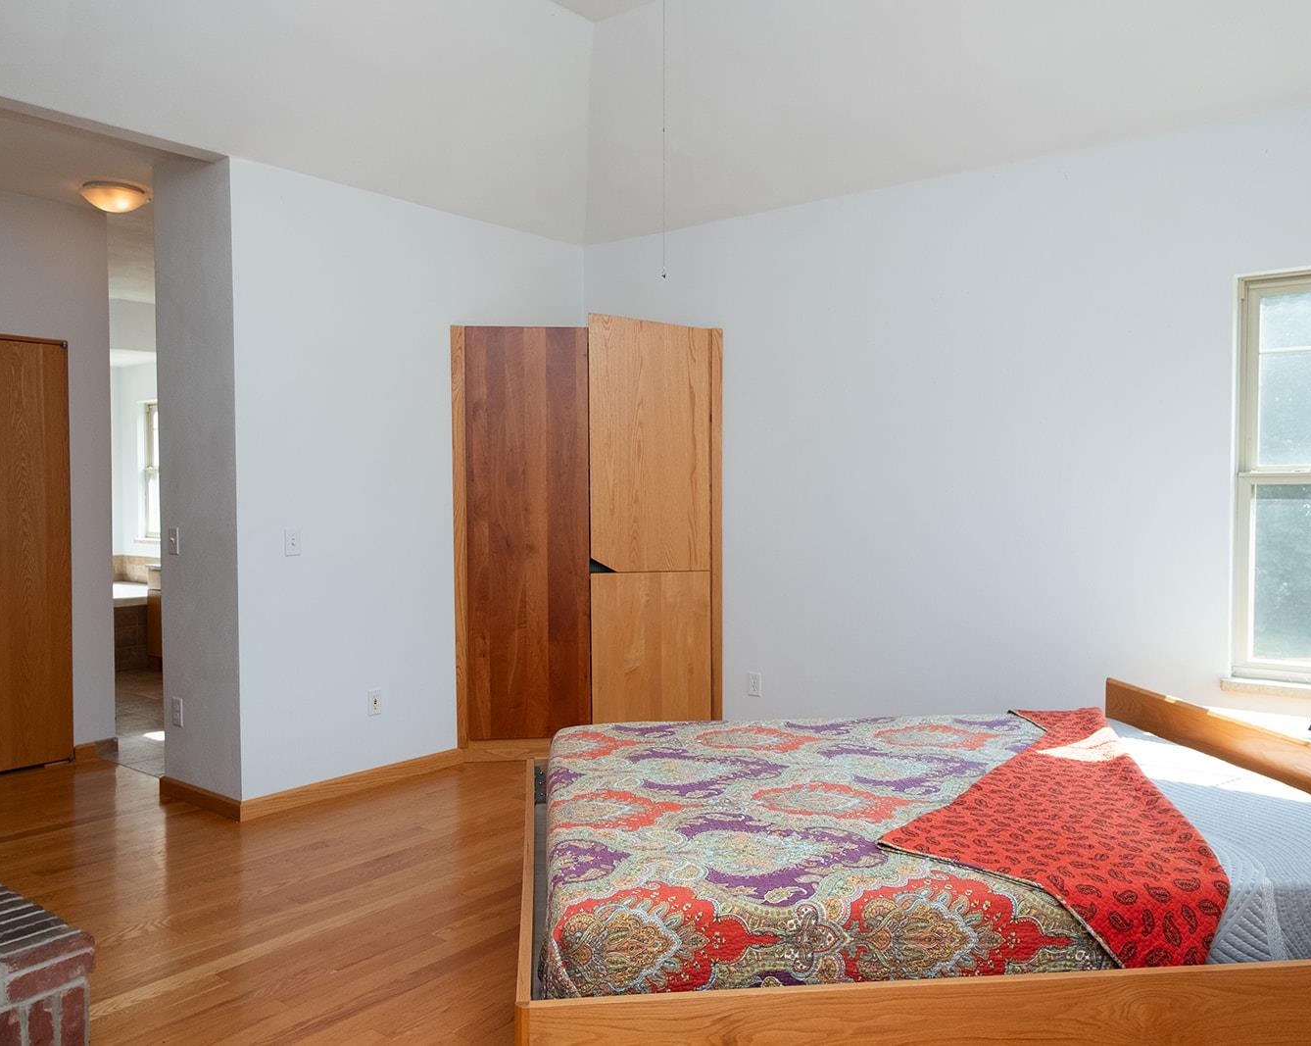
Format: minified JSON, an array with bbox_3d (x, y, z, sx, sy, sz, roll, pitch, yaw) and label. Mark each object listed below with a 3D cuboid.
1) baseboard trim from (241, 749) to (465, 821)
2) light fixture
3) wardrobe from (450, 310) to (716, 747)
[{"bbox_3d":[-1.300,1.140,4.636,0.022,0.074,1.153,1,2,39],"label":"baseboard trim"},{"bbox_3d":[-2.525,-1.505,4.881,0.290,0.105,0.290,1,2,39],"label":"light fixture"},{"bbox_3d":[-0.358,0.058,5.386,1.311,2.143,0.630,0,2,-7],"label":"wardrobe"}]

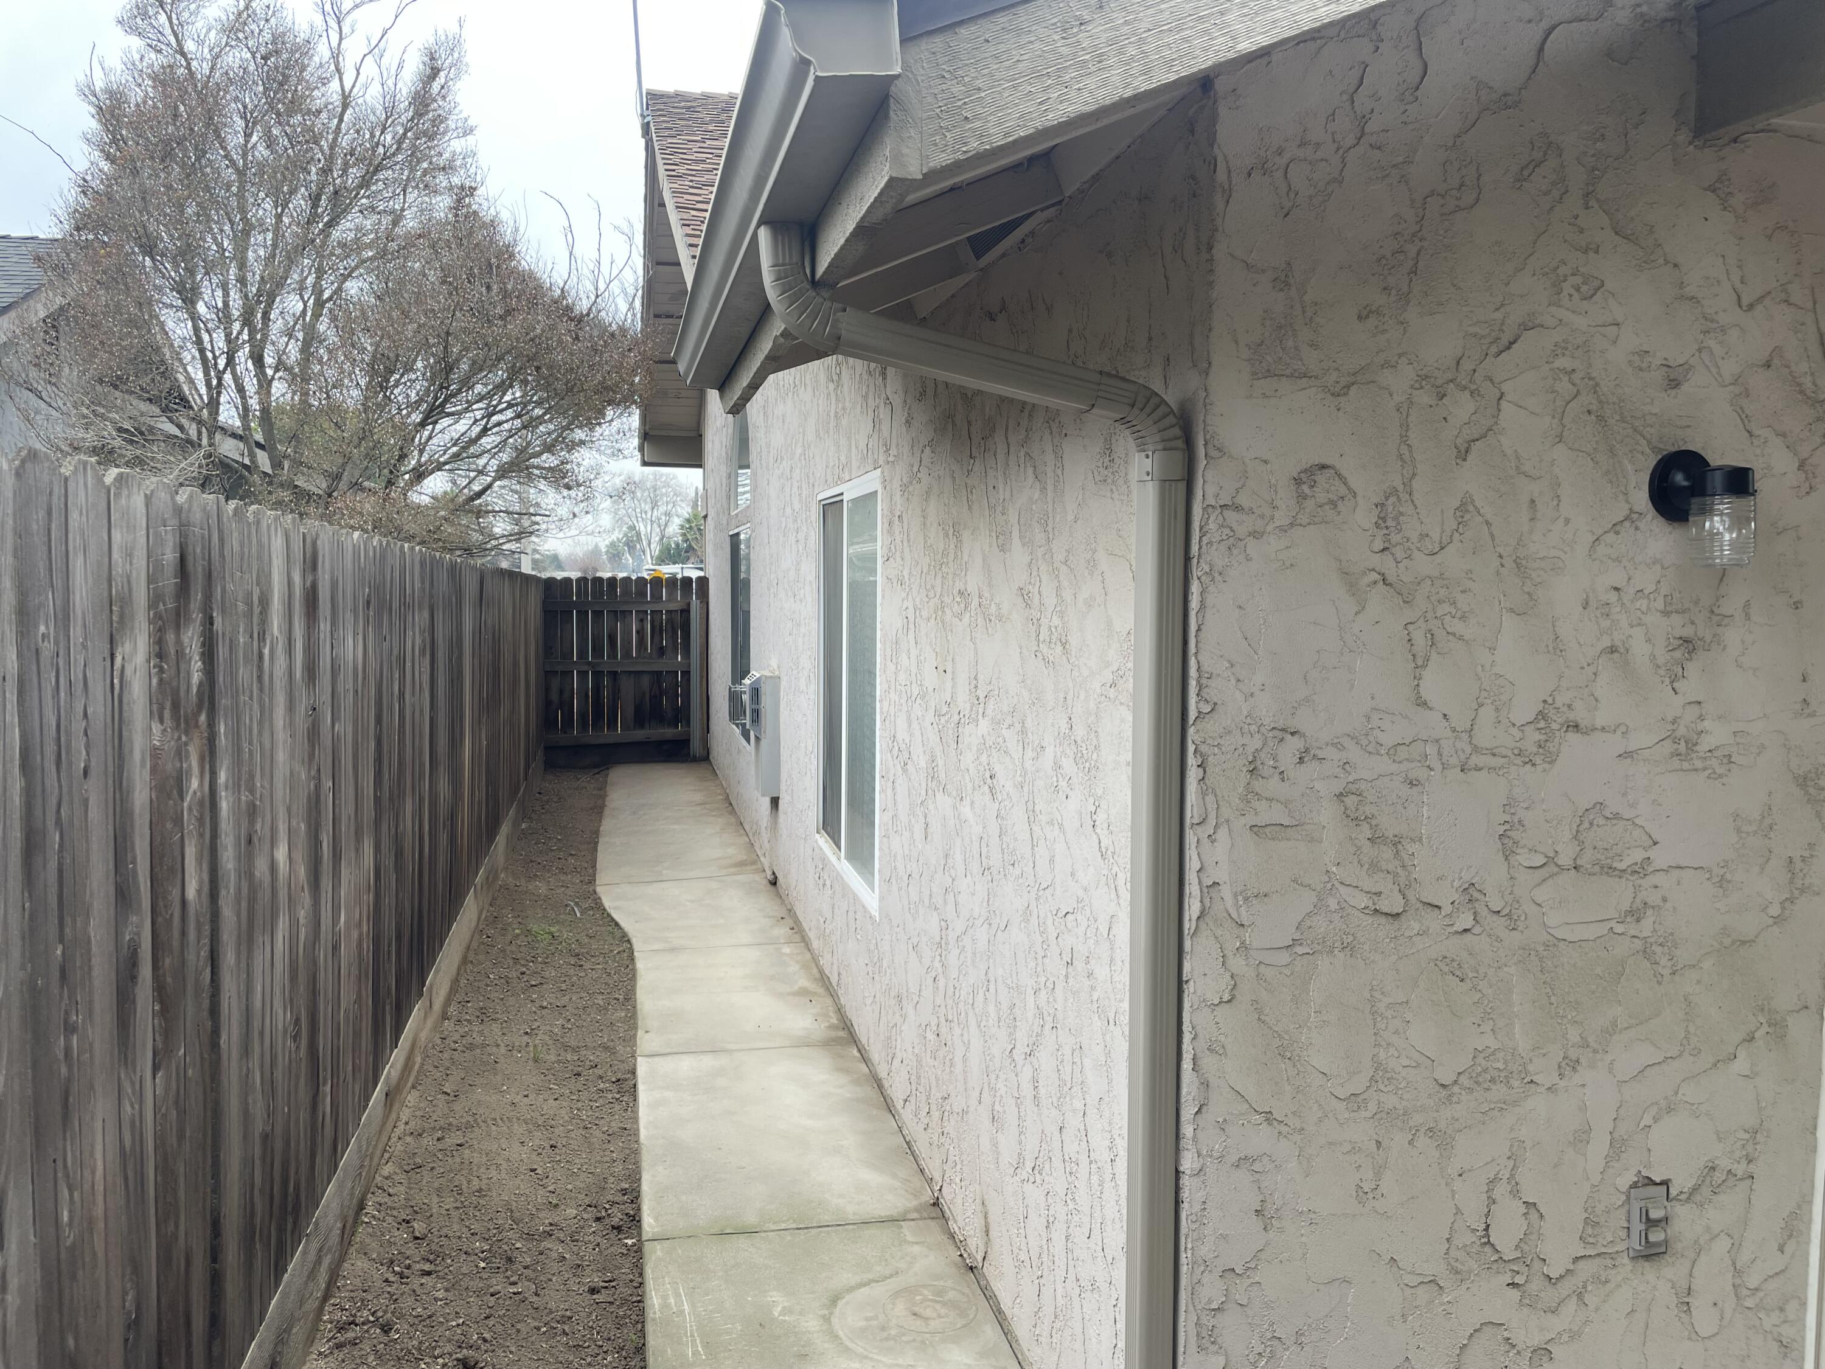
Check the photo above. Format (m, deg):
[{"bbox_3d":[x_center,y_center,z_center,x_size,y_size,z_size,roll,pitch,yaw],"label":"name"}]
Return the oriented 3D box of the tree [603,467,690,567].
[{"bbox_3d":[-13.589,-6.978,70.406,4.643,8.311,4.411,-1,4,-12],"label":"tree"}]

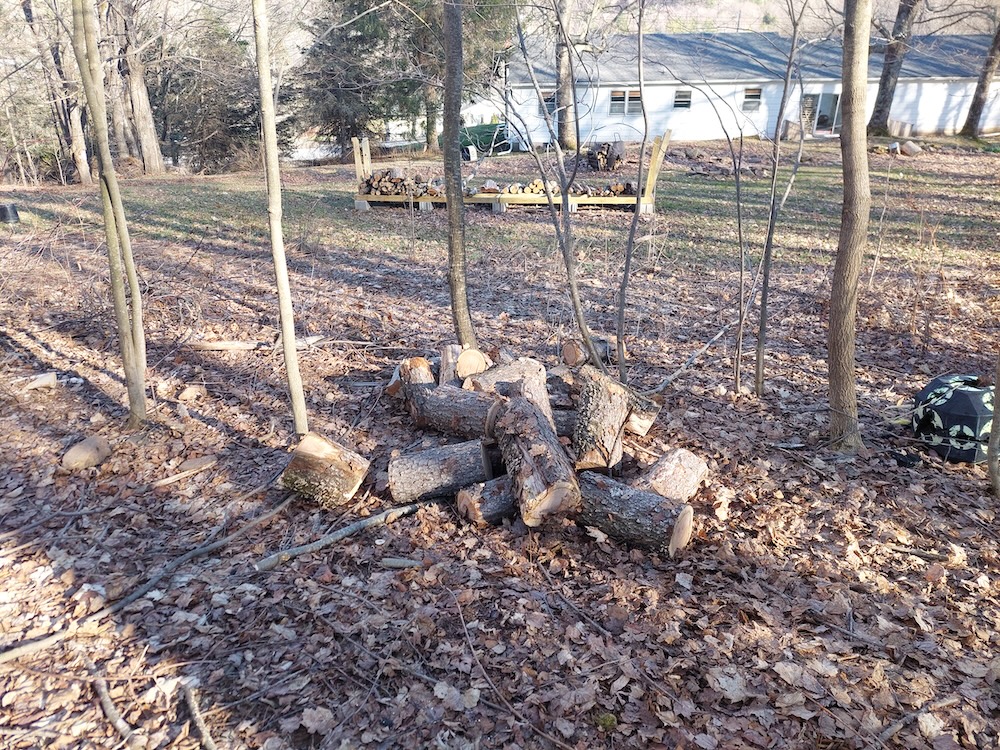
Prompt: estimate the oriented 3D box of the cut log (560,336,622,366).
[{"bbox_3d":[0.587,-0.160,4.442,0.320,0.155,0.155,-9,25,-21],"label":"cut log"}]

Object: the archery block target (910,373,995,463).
[{"bbox_3d":[2.200,0.221,3.270,0.380,0.380,0.380,-3,23,-7],"label":"archery block target"}]

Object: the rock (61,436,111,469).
[{"bbox_3d":[-1.891,0.360,3.147,0.190,0.104,0.133,-15,27,-31],"label":"rock"}]

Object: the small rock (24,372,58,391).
[{"bbox_3d":[-2.684,0.043,4.041,0.160,0.061,0.096,-16,28,-33],"label":"small rock"}]

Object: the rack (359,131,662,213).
[{"bbox_3d":[0.110,-3.249,11.121,5.000,1.170,0.430,4,23,9],"label":"rack"}]

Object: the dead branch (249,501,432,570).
[{"bbox_3d":[-0.581,0.594,2.626,0.700,0.040,0.055,-16,26,-36],"label":"dead branch"}]

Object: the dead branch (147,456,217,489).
[{"bbox_3d":[-1.393,0.431,3.068,0.080,0.030,0.311,16,26,35],"label":"dead branch"}]

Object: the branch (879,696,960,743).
[{"bbox_3d":[1.105,0.908,1.823,0.322,0.025,0.040,-10,23,-24],"label":"branch"}]

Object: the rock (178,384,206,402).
[{"bbox_3d":[-1.735,0.102,3.880,0.147,0.066,0.103,-11,25,-24],"label":"rock"}]

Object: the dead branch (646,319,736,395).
[{"bbox_3d":[1.312,-0.160,4.594,0.140,0.050,1.788,13,25,31],"label":"dead branch"}]

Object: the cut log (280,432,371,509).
[{"bbox_3d":[-0.724,0.394,2.858,0.295,0.225,0.225,22,25,0],"label":"cut log"}]

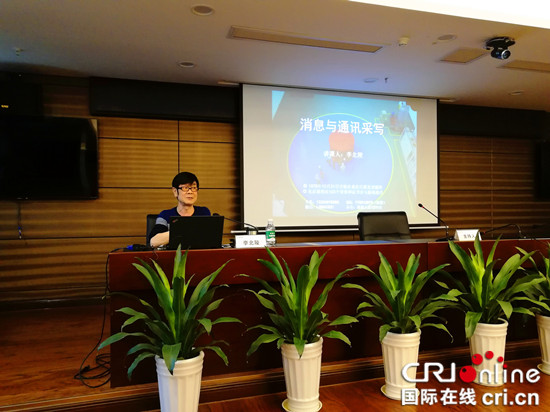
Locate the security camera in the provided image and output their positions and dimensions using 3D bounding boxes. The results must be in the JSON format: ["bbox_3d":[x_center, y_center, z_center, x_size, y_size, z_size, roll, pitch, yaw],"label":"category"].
[{"bbox_3d":[1.862,-1.299,3.572,0.220,0.165,0.190,0,0,-12],"label":"security camera"}]

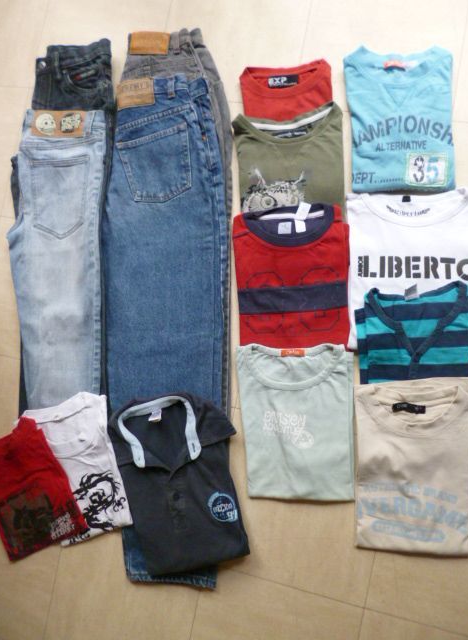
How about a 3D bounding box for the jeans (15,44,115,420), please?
[{"bbox_3d":[-0.368,-0.115,0.954,0.236,0.040,1.002,-1,86,11],"label":"jeans"}]

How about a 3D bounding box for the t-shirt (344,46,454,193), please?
[{"bbox_3d":[0.314,-0.386,0.847,0.196,0.030,0.296,-1,86,11],"label":"t-shirt"}]

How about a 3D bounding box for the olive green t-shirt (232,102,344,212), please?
[{"bbox_3d":[0.111,-0.278,0.868,0.218,0.030,0.270,-3,85,11],"label":"olive green t-shirt"}]

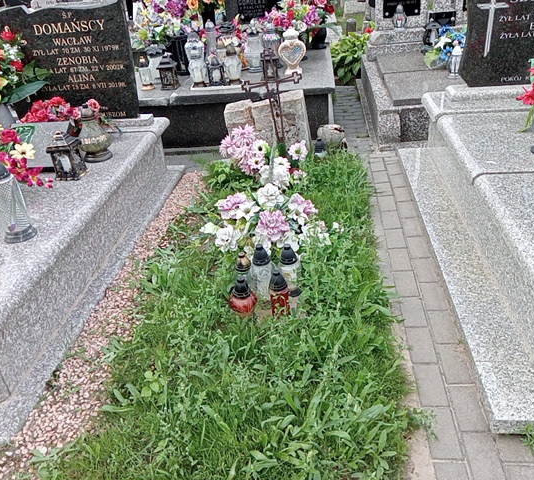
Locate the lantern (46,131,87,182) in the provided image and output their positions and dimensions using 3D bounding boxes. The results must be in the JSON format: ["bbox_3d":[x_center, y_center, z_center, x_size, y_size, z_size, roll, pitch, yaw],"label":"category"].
[{"bbox_3d":[-1.045,-0.448,2.706,0.132,0.241,0.132,-1,30,7],"label":"lantern"}]

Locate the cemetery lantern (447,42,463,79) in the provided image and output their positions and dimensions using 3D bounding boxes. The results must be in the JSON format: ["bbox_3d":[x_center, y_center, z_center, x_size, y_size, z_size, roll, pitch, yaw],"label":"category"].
[{"bbox_3d":[1.510,-1.442,4.144,0.095,0.265,0.095,-1,30,7],"label":"cemetery lantern"}]

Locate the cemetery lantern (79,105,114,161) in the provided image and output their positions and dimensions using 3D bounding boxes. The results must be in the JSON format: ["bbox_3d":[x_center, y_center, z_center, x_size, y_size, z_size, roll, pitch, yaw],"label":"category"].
[{"bbox_3d":[-0.990,-0.619,2.942,0.188,0.298,0.188,-1,30,7],"label":"cemetery lantern"}]

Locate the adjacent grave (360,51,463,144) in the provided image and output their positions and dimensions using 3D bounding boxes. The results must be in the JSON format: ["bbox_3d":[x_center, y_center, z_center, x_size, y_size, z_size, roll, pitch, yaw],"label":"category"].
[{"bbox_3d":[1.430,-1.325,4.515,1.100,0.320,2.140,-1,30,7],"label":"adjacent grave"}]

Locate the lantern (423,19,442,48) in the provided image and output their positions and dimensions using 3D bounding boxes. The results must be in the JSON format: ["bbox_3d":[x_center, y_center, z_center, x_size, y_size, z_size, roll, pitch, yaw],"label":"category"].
[{"bbox_3d":[1.545,-1.885,4.796,0.155,0.267,0.155,-1,30,7],"label":"lantern"}]

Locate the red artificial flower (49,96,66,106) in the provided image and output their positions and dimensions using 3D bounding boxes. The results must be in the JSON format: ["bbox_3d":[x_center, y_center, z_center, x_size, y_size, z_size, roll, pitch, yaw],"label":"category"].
[{"bbox_3d":[-1.282,-0.847,3.168,0.100,0.065,0.090,-1,30,7],"label":"red artificial flower"}]

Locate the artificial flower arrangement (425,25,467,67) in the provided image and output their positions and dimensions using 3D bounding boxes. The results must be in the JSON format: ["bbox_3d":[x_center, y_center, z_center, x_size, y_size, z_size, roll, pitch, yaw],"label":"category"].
[{"bbox_3d":[1.575,-1.709,4.558,0.350,0.280,0.320,-1,30,7],"label":"artificial flower arrangement"}]

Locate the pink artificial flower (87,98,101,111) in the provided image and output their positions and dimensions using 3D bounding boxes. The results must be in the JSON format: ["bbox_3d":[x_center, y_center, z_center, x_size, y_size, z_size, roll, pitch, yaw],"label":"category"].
[{"bbox_3d":[-1.048,-0.823,3.144,0.085,0.075,0.075,-1,30,7],"label":"pink artificial flower"}]

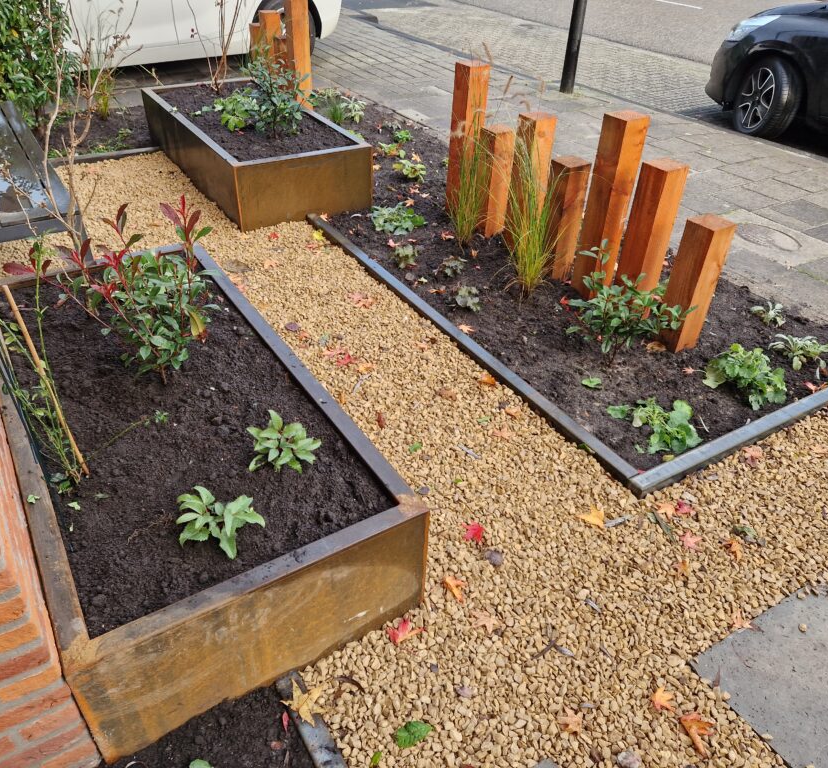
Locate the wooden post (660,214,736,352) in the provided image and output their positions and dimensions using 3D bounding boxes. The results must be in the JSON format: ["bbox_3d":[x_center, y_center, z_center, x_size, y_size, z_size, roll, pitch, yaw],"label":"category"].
[{"bbox_3d":[1.076,-0.381,2.625,0.117,0.511,0.117,-17,40,-25],"label":"wooden post"}]

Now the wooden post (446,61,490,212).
[{"bbox_3d":[0.280,-1.265,3.555,0.120,0.747,0.120,-18,40,-26],"label":"wooden post"}]

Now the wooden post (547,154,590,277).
[{"bbox_3d":[0.684,-0.750,3.104,0.117,0.520,0.117,-17,40,-25],"label":"wooden post"}]

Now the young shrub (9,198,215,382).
[{"bbox_3d":[-0.828,-0.259,1.888,0.530,0.480,0.460,-14,38,-21],"label":"young shrub"}]

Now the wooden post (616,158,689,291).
[{"bbox_3d":[0.944,-0.573,2.769,0.117,0.644,0.117,-17,40,-25],"label":"wooden post"}]

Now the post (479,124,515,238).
[{"bbox_3d":[0.404,-1.020,3.454,0.117,0.529,0.117,-17,40,-25],"label":"post"}]

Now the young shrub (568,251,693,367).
[{"bbox_3d":[0.790,-0.270,2.503,0.440,0.455,0.400,12,37,13],"label":"young shrub"}]

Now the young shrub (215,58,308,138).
[{"bbox_3d":[-0.848,-1.593,3.806,0.510,0.400,0.420,-5,36,-10],"label":"young shrub"}]

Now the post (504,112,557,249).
[{"bbox_3d":[0.560,-0.976,3.284,0.120,0.605,0.120,-18,40,-26],"label":"post"}]

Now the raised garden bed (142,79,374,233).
[{"bbox_3d":[-0.989,-1.433,4.061,0.742,0.337,1.727,-18,40,-27],"label":"raised garden bed"}]

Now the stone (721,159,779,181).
[{"bbox_3d":[2.268,-1.414,4.597,0.300,0.050,0.300,-19,41,-26],"label":"stone"}]

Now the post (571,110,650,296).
[{"bbox_3d":[0.808,-0.729,2.826,0.120,0.744,0.120,-16,39,-24],"label":"post"}]

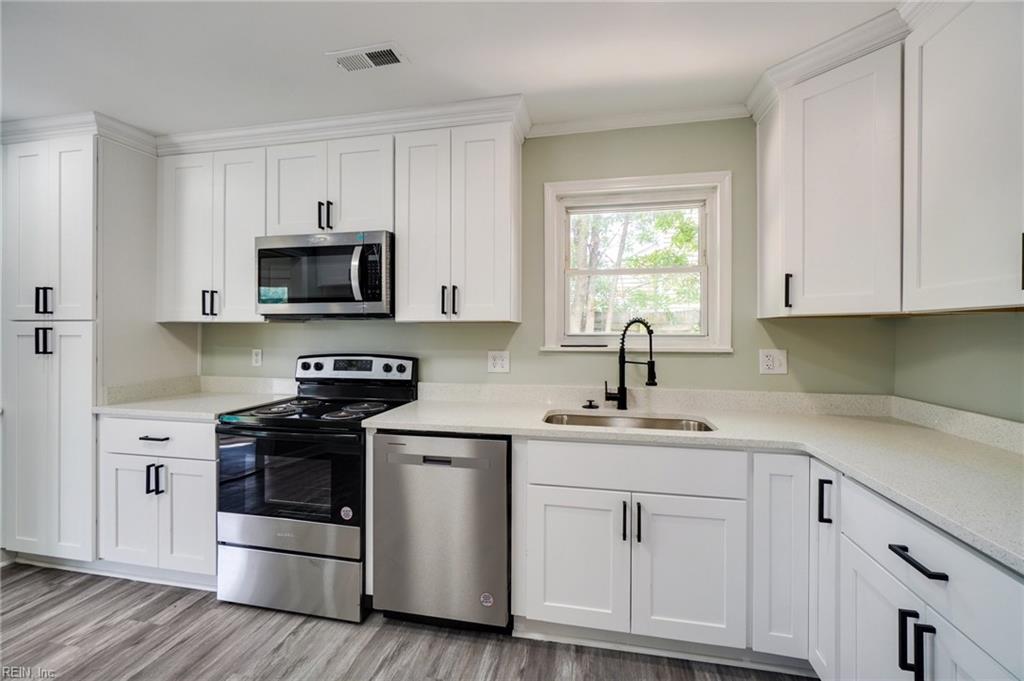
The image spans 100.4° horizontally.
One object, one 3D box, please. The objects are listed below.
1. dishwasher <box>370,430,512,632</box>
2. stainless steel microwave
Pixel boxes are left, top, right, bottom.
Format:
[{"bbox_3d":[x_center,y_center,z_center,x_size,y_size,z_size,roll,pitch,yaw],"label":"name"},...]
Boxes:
[{"bbox_3d":[-0.260,0.841,2.124,0.609,0.869,0.608,0,1,12],"label":"dishwasher"},{"bbox_3d":[-0.959,-0.334,2.378,0.755,0.429,0.425,0,1,12],"label":"stainless steel microwave"}]

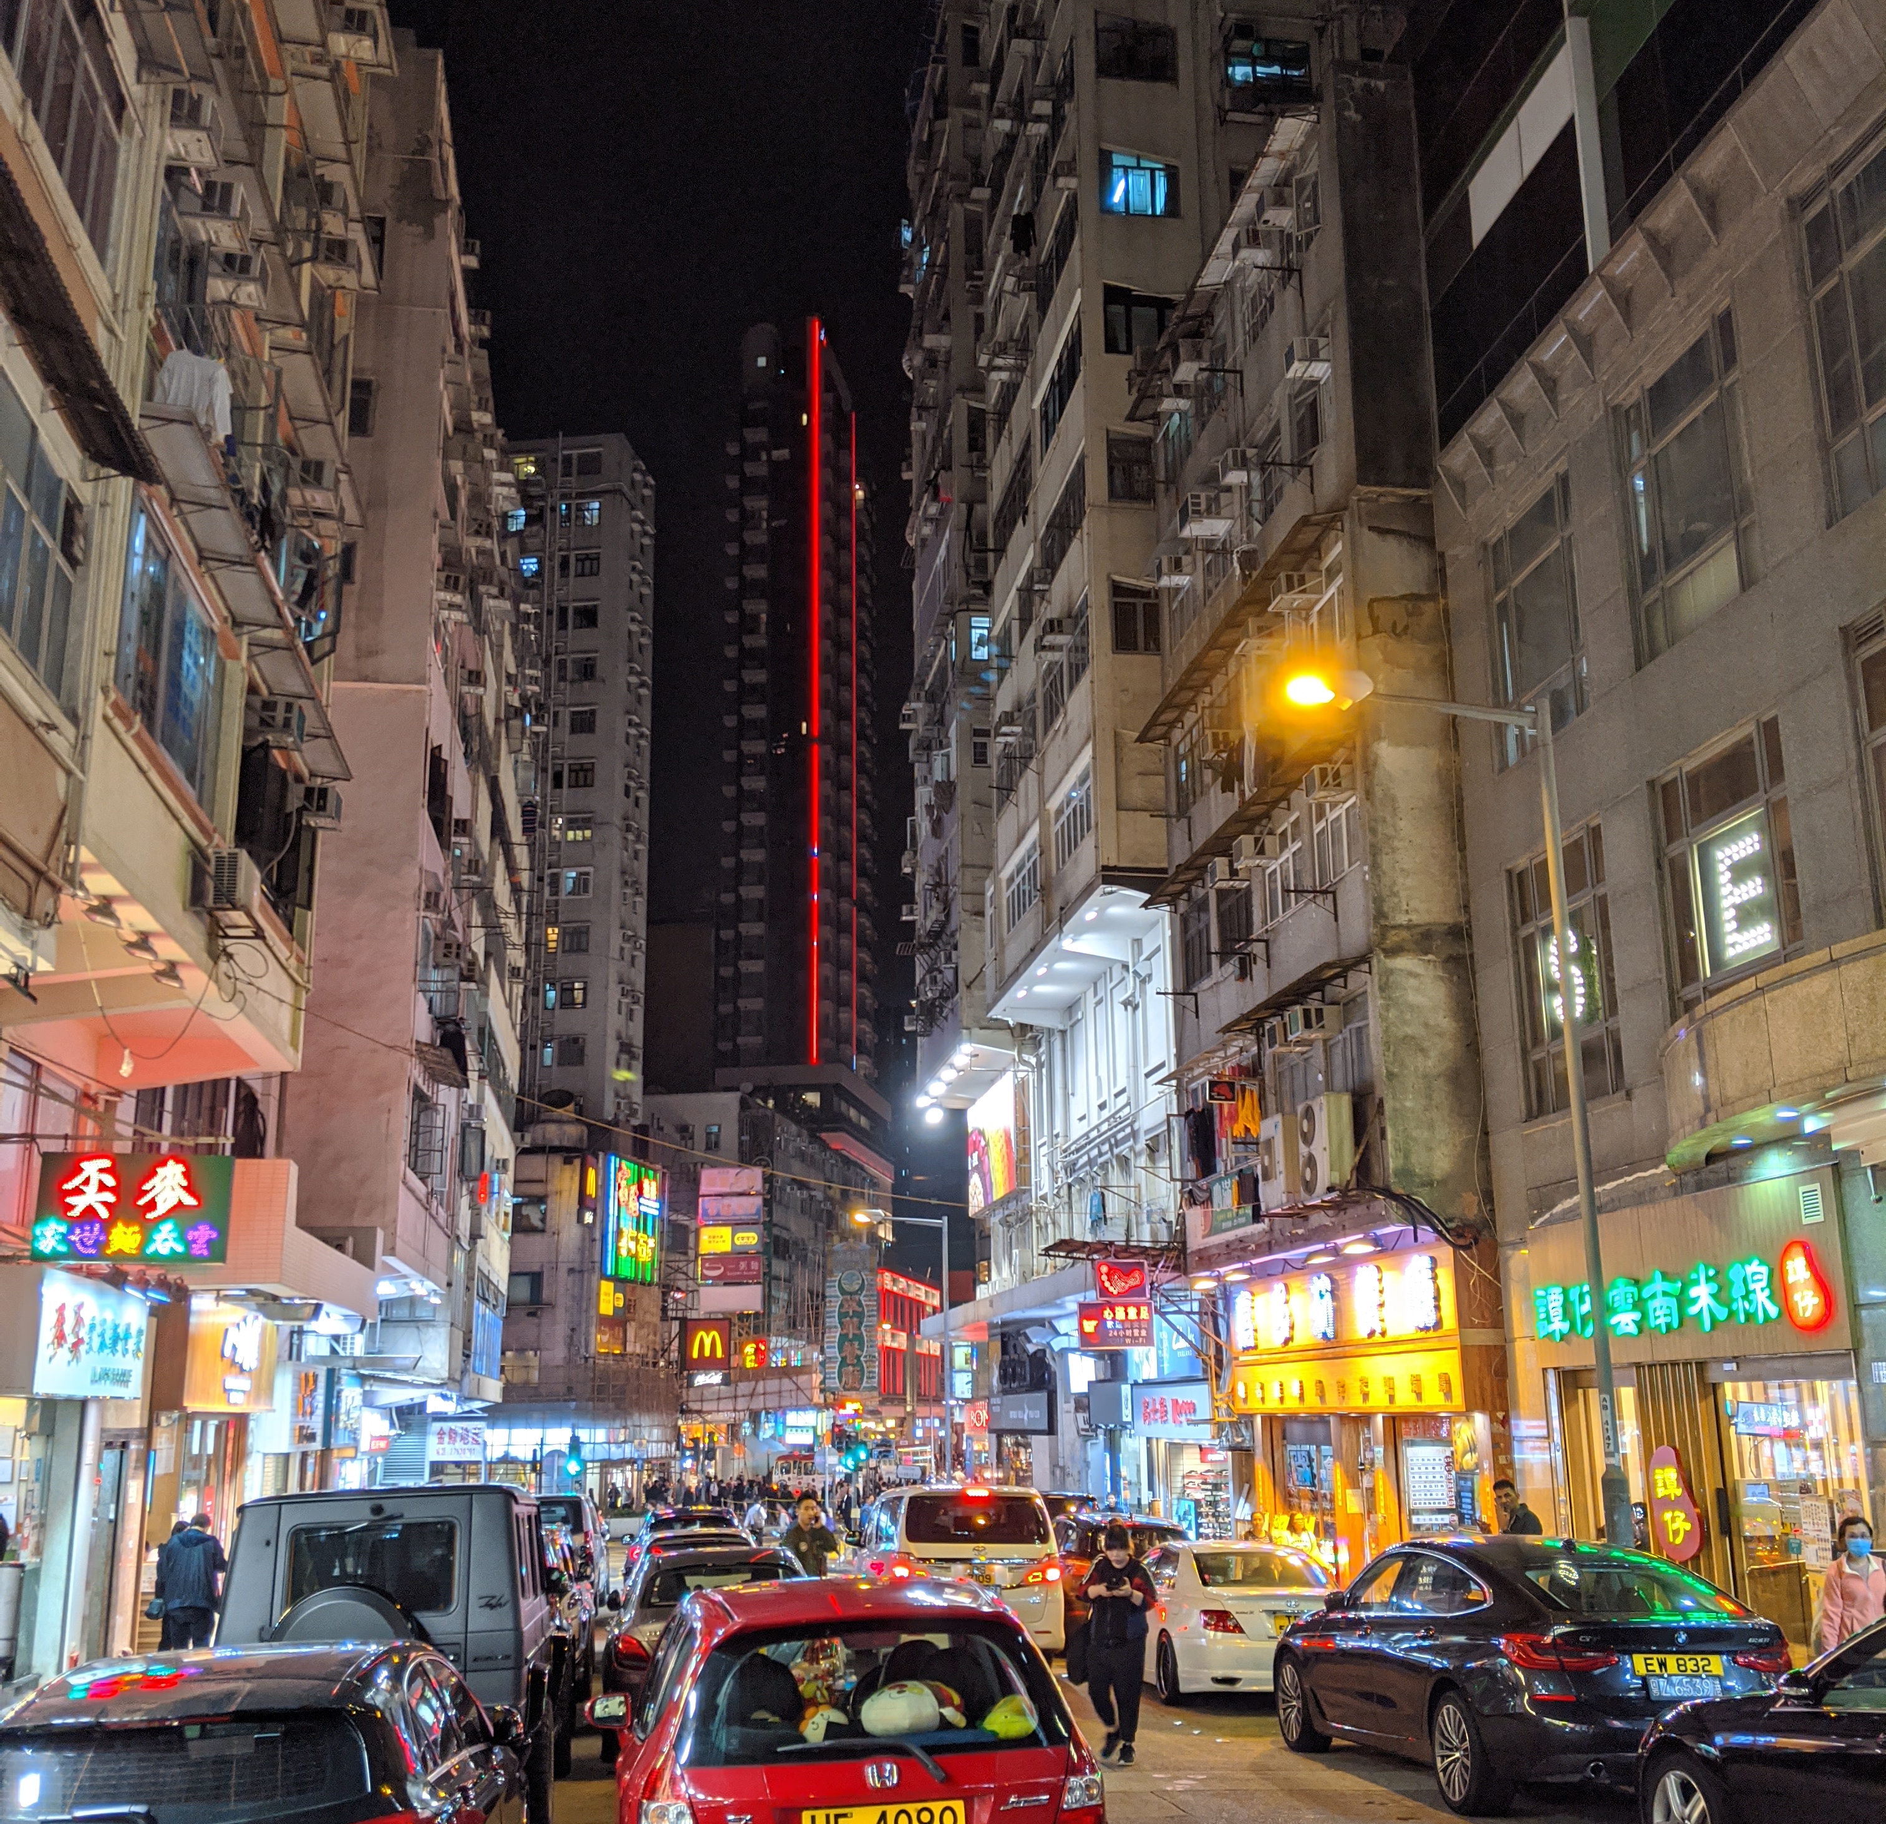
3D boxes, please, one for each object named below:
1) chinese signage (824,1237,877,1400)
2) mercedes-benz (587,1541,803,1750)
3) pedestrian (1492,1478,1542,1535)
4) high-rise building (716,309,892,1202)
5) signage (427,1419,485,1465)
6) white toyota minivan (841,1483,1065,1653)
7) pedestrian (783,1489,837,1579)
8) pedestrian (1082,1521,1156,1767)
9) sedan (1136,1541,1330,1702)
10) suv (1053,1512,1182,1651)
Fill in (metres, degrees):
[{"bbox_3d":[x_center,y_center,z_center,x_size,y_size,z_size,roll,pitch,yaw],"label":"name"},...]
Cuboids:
[{"bbox_3d":[-4.802,21.046,102.000,2.700,8.200,0.400,-3,-16,9],"label":"chinese signage"},{"bbox_3d":[-1.807,5.850,15.818,1.790,1.430,4.660,2,-16,-9],"label":"mercedes-benz"},{"bbox_3d":[4.683,5.468,15.770,0.400,1.720,0.520,11,-19,-36],"label":"pedestrian"},{"bbox_3d":[-11.631,0.288,172.583,10.800,100.000,22.000,-4,-16,10],"label":"high-rise building"},{"bbox_3d":[-10.660,11.629,43.000,1.250,1.000,0.150,1,-16,-8],"label":"signage"},{"bbox_3d":[0.055,7.325,21.895,1.840,1.890,4.860,1,-16,-8],"label":"white toyota minivan"},{"bbox_3d":[-1.187,6.062,17.363,0.520,1.770,0.380,4,-16,-16],"label":"pedestrian"},{"bbox_3d":[1.208,5.136,13.845,0.520,1.620,0.420,-2,-16,4],"label":"pedestrian"},{"bbox_3d":[2.568,6.490,18.304,1.780,1.440,4.730,1,-16,-7],"label":"sedan"},{"bbox_3d":[2.163,8.516,25.510,1.800,1.530,4.400,1,-16,-8],"label":"suv"}]

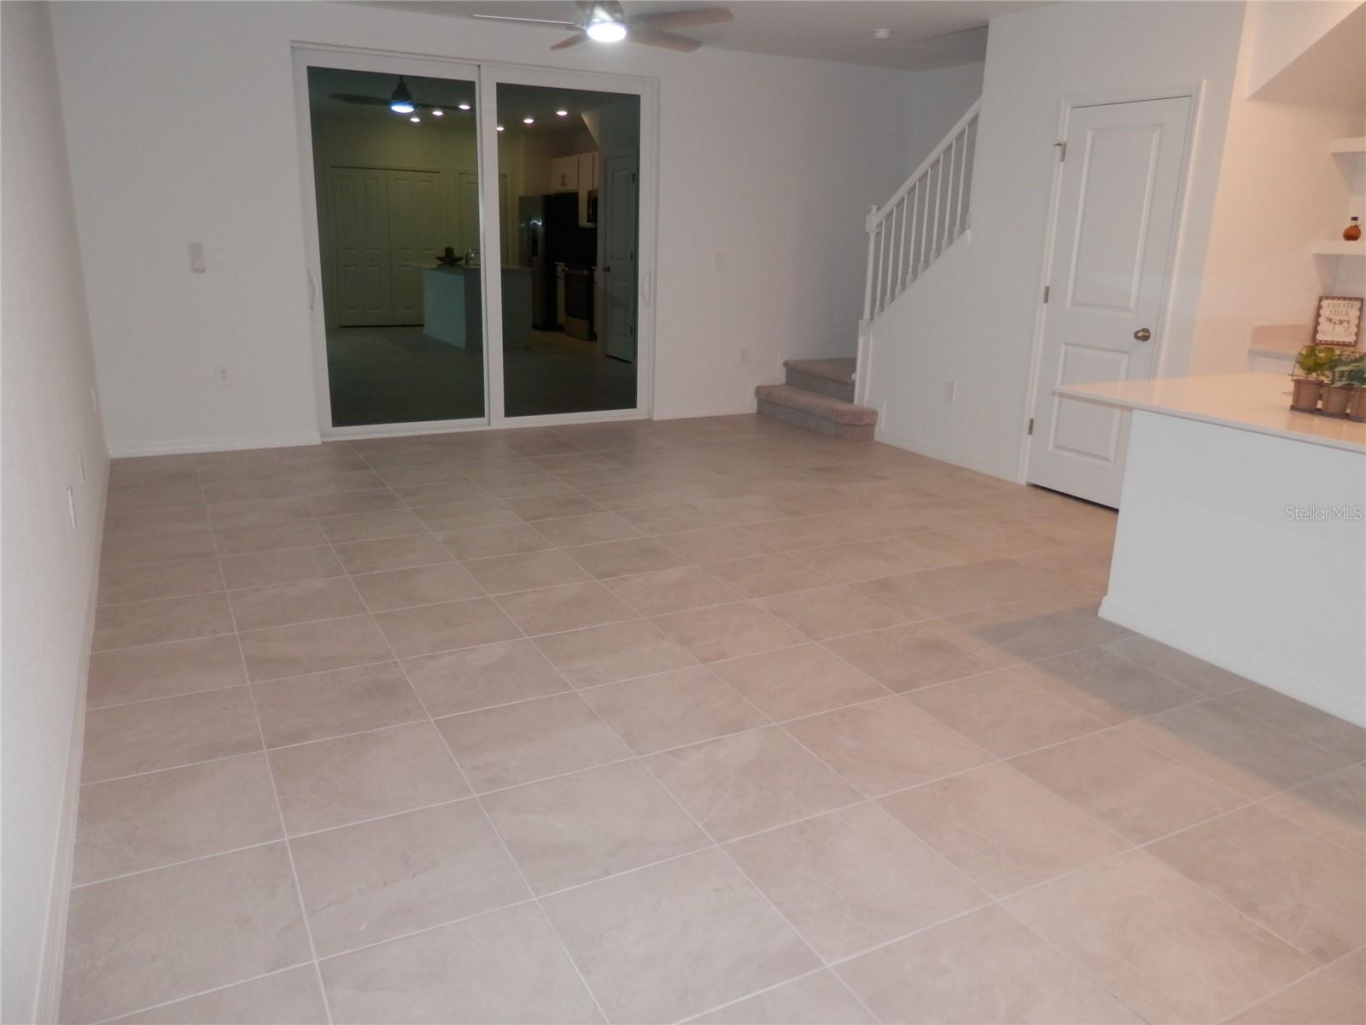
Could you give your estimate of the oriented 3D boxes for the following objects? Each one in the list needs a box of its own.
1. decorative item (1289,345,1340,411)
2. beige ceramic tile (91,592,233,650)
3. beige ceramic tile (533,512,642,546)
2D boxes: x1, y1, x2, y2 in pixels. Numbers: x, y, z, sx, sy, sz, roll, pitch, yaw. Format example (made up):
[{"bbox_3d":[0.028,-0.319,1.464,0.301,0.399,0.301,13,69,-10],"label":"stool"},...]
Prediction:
[{"bbox_3d":[2.288,-0.485,3.558,0.110,0.230,0.115,-7,18,-27],"label":"decorative item"},{"bbox_3d":[-1.877,0.394,3.572,0.452,0.010,0.452,-7,18,-27],"label":"beige ceramic tile"},{"bbox_3d":[-0.465,0.088,4.762,0.453,0.012,0.448,-7,18,-27],"label":"beige ceramic tile"}]

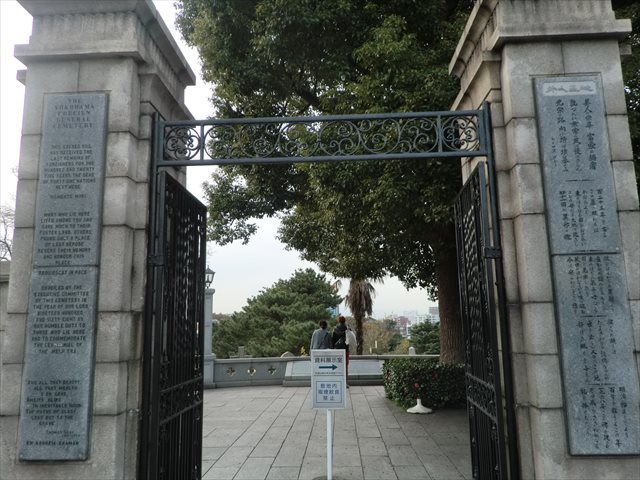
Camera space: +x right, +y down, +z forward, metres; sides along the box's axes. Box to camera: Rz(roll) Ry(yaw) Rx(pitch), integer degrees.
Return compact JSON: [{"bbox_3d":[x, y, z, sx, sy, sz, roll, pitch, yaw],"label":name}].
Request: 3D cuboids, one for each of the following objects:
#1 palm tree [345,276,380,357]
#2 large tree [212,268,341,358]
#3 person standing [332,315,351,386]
[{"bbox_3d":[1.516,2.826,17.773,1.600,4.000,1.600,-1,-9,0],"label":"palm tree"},{"bbox_3d":[-2.146,3.930,22.672,6.600,5.450,6.000,-1,-9,0],"label":"large tree"},{"bbox_3d":[0.502,2.601,11.233,0.470,1.680,0.360,-1,-9,0],"label":"person standing"}]

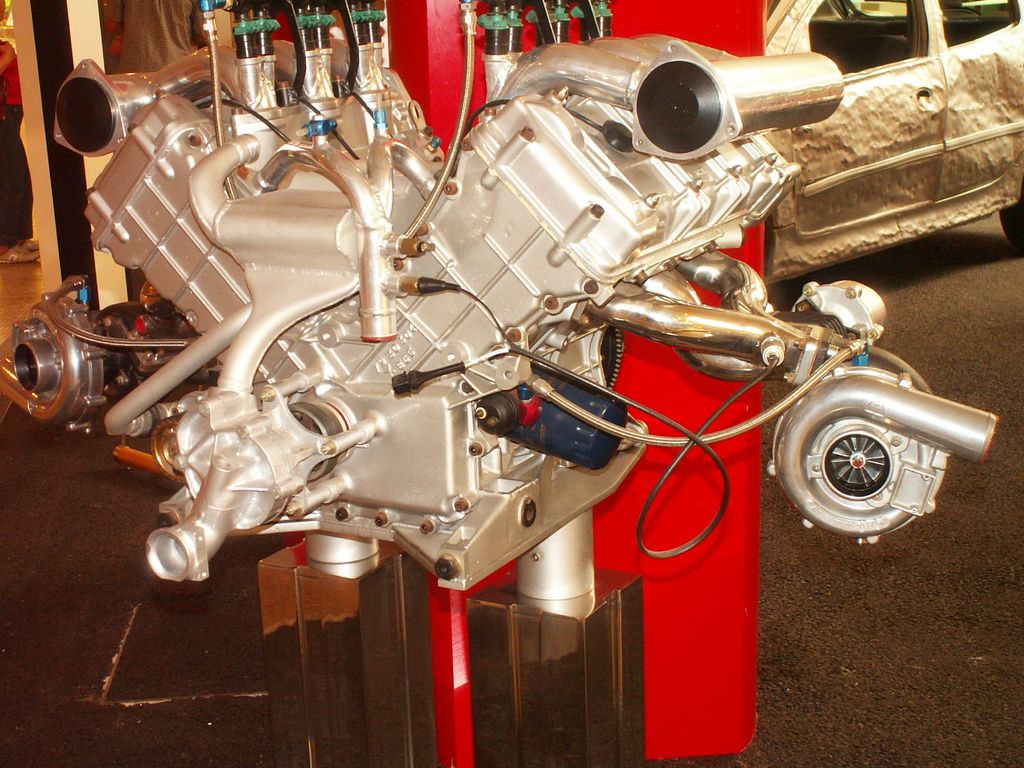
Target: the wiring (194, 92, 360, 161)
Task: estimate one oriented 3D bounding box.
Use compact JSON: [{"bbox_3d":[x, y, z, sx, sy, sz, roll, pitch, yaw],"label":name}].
[{"bbox_3d":[-0.272,-0.298,1.852,0.190,0.075,0.070,6,16,30],"label":"wiring"}]

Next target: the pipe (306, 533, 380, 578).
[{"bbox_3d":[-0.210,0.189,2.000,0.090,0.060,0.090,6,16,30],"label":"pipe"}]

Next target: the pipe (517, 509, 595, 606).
[{"bbox_3d":[0.050,0.195,1.845,0.090,0.100,0.090,-2,14,1],"label":"pipe"}]

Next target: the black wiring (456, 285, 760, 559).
[{"bbox_3d":[0.097,0.046,1.642,0.315,0.275,0.090,6,16,30],"label":"black wiring"}]

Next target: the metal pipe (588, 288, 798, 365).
[{"bbox_3d":[0.186,-0.062,1.636,0.215,0.055,0.055,11,17,13],"label":"metal pipe"}]

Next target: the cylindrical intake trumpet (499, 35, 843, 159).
[{"bbox_3d":[0.167,-0.307,1.679,0.295,0.118,0.360,6,16,30],"label":"cylindrical intake trumpet"}]

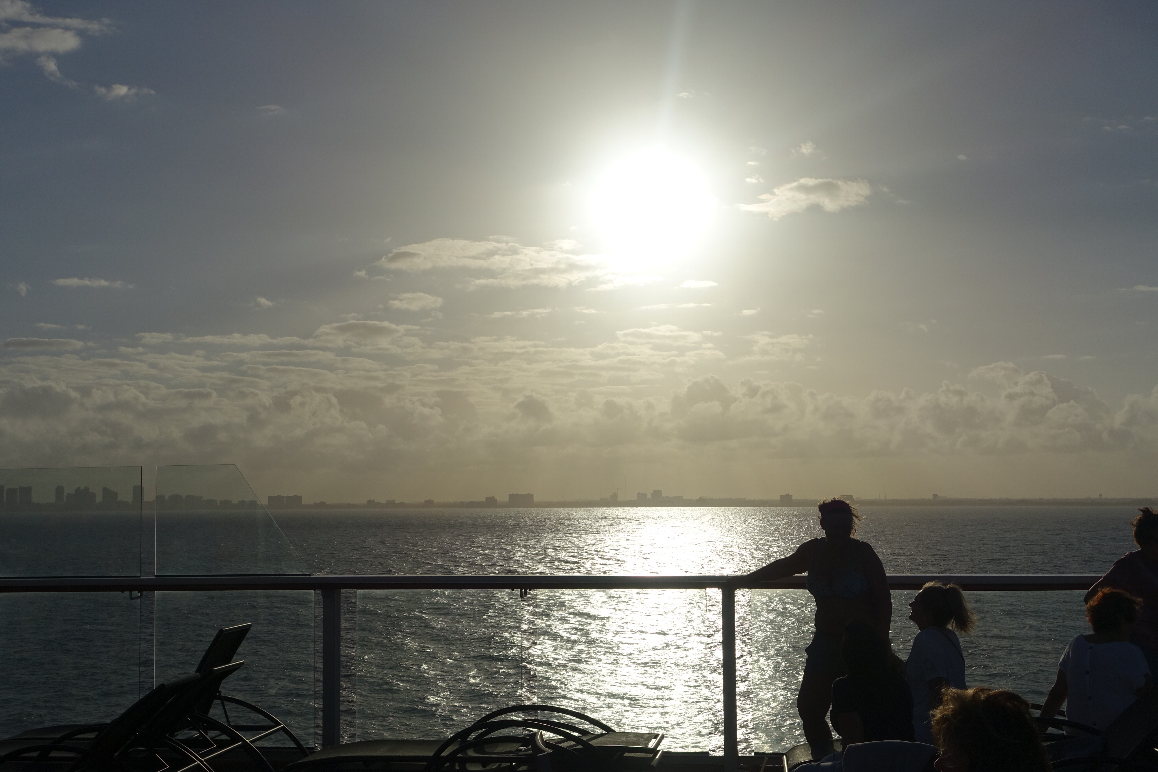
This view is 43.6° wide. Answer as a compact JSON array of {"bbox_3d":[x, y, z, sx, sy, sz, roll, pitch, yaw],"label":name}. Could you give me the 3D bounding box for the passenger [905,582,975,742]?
[{"bbox_3d":[1.795,1.643,7.651,0.720,1.220,0.500,-2,-5,18],"label":"passenger"}]

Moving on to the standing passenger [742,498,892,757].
[{"bbox_3d":[1.397,1.482,8.435,0.860,1.640,0.450,-2,-5,21],"label":"standing passenger"}]

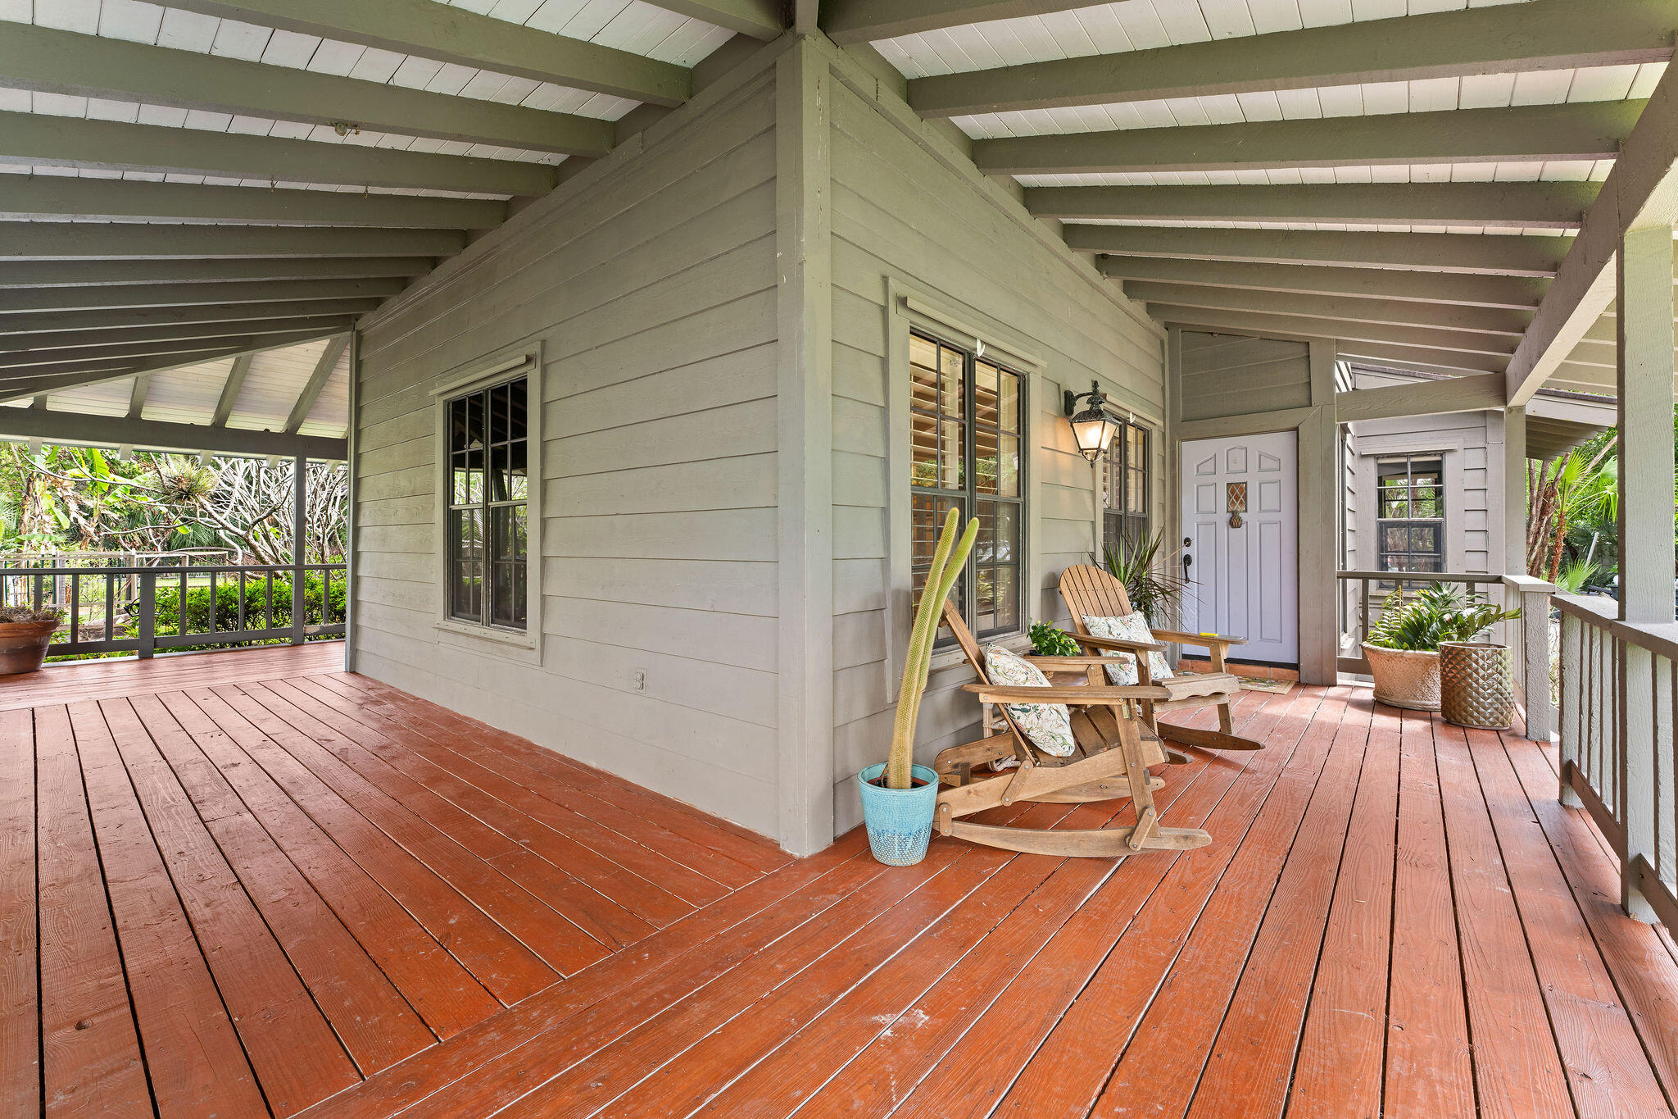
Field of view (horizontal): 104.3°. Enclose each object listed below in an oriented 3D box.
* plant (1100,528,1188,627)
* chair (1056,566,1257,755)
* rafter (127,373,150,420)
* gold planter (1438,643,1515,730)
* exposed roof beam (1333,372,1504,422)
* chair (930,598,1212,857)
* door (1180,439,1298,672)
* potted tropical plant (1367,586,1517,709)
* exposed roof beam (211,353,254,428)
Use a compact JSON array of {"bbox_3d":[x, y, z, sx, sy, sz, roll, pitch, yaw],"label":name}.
[{"bbox_3d":[2.200,0.409,4.731,0.600,1.280,0.620,1,2,41],"label":"plant"},{"bbox_3d":[1.817,0.581,3.802,0.670,1.000,1.010,-1,1,-23],"label":"chair"},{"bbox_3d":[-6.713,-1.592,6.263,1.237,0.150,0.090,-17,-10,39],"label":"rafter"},{"bbox_3d":[4.164,0.819,4.276,0.335,0.505,0.335,1,2,41],"label":"gold planter"},{"bbox_3d":[4.549,-1.250,5.137,1.015,0.235,0.090,1,2,39],"label":"exposed roof beam"},{"bbox_3d":[0.913,0.606,2.723,1.010,1.000,0.670,0,1,11],"label":"chair"},{"bbox_3d":[3.602,-0.104,5.898,0.900,2.020,0.060,1,2,39],"label":"door"},{"bbox_3d":[4.249,0.617,4.706,0.740,0.890,0.700,1,2,41],"label":"potted tropical plant"},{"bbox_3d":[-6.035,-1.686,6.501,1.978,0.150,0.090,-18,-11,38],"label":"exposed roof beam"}]

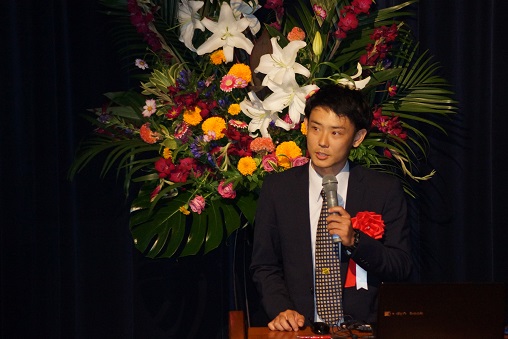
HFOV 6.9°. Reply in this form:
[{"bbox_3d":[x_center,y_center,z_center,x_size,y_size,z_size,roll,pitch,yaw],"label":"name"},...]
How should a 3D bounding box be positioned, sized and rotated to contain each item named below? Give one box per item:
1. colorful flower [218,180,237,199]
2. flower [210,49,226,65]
[{"bbox_3d":[-0.078,0.060,12.400,0.053,0.053,0.044,0,-6,-9],"label":"colorful flower"},{"bbox_3d":[-0.105,-0.340,12.750,0.051,0.048,0.040,0,2,6],"label":"flower"}]

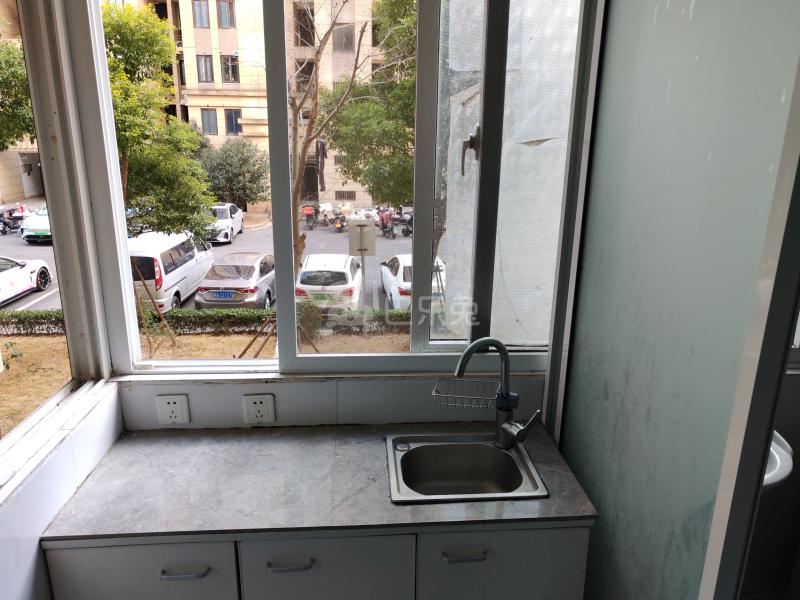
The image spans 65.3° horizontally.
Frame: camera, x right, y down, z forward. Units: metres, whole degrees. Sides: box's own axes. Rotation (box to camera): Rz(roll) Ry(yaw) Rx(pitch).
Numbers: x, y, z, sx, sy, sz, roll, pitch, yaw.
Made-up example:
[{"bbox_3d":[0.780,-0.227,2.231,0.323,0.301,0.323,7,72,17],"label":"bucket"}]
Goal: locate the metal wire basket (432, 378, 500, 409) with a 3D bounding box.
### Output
[{"bbox_3d":[0.187,0.267,1.753,0.176,0.040,0.115,3,17,9],"label":"metal wire basket"}]

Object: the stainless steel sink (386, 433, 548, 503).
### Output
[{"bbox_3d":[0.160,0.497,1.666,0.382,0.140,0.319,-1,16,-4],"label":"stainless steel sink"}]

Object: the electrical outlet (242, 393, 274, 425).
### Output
[{"bbox_3d":[-0.403,0.312,1.797,0.086,0.086,0.011,-1,16,-4],"label":"electrical outlet"}]

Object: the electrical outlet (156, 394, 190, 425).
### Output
[{"bbox_3d":[-0.642,0.309,1.777,0.086,0.086,0.011,-1,16,-4],"label":"electrical outlet"}]

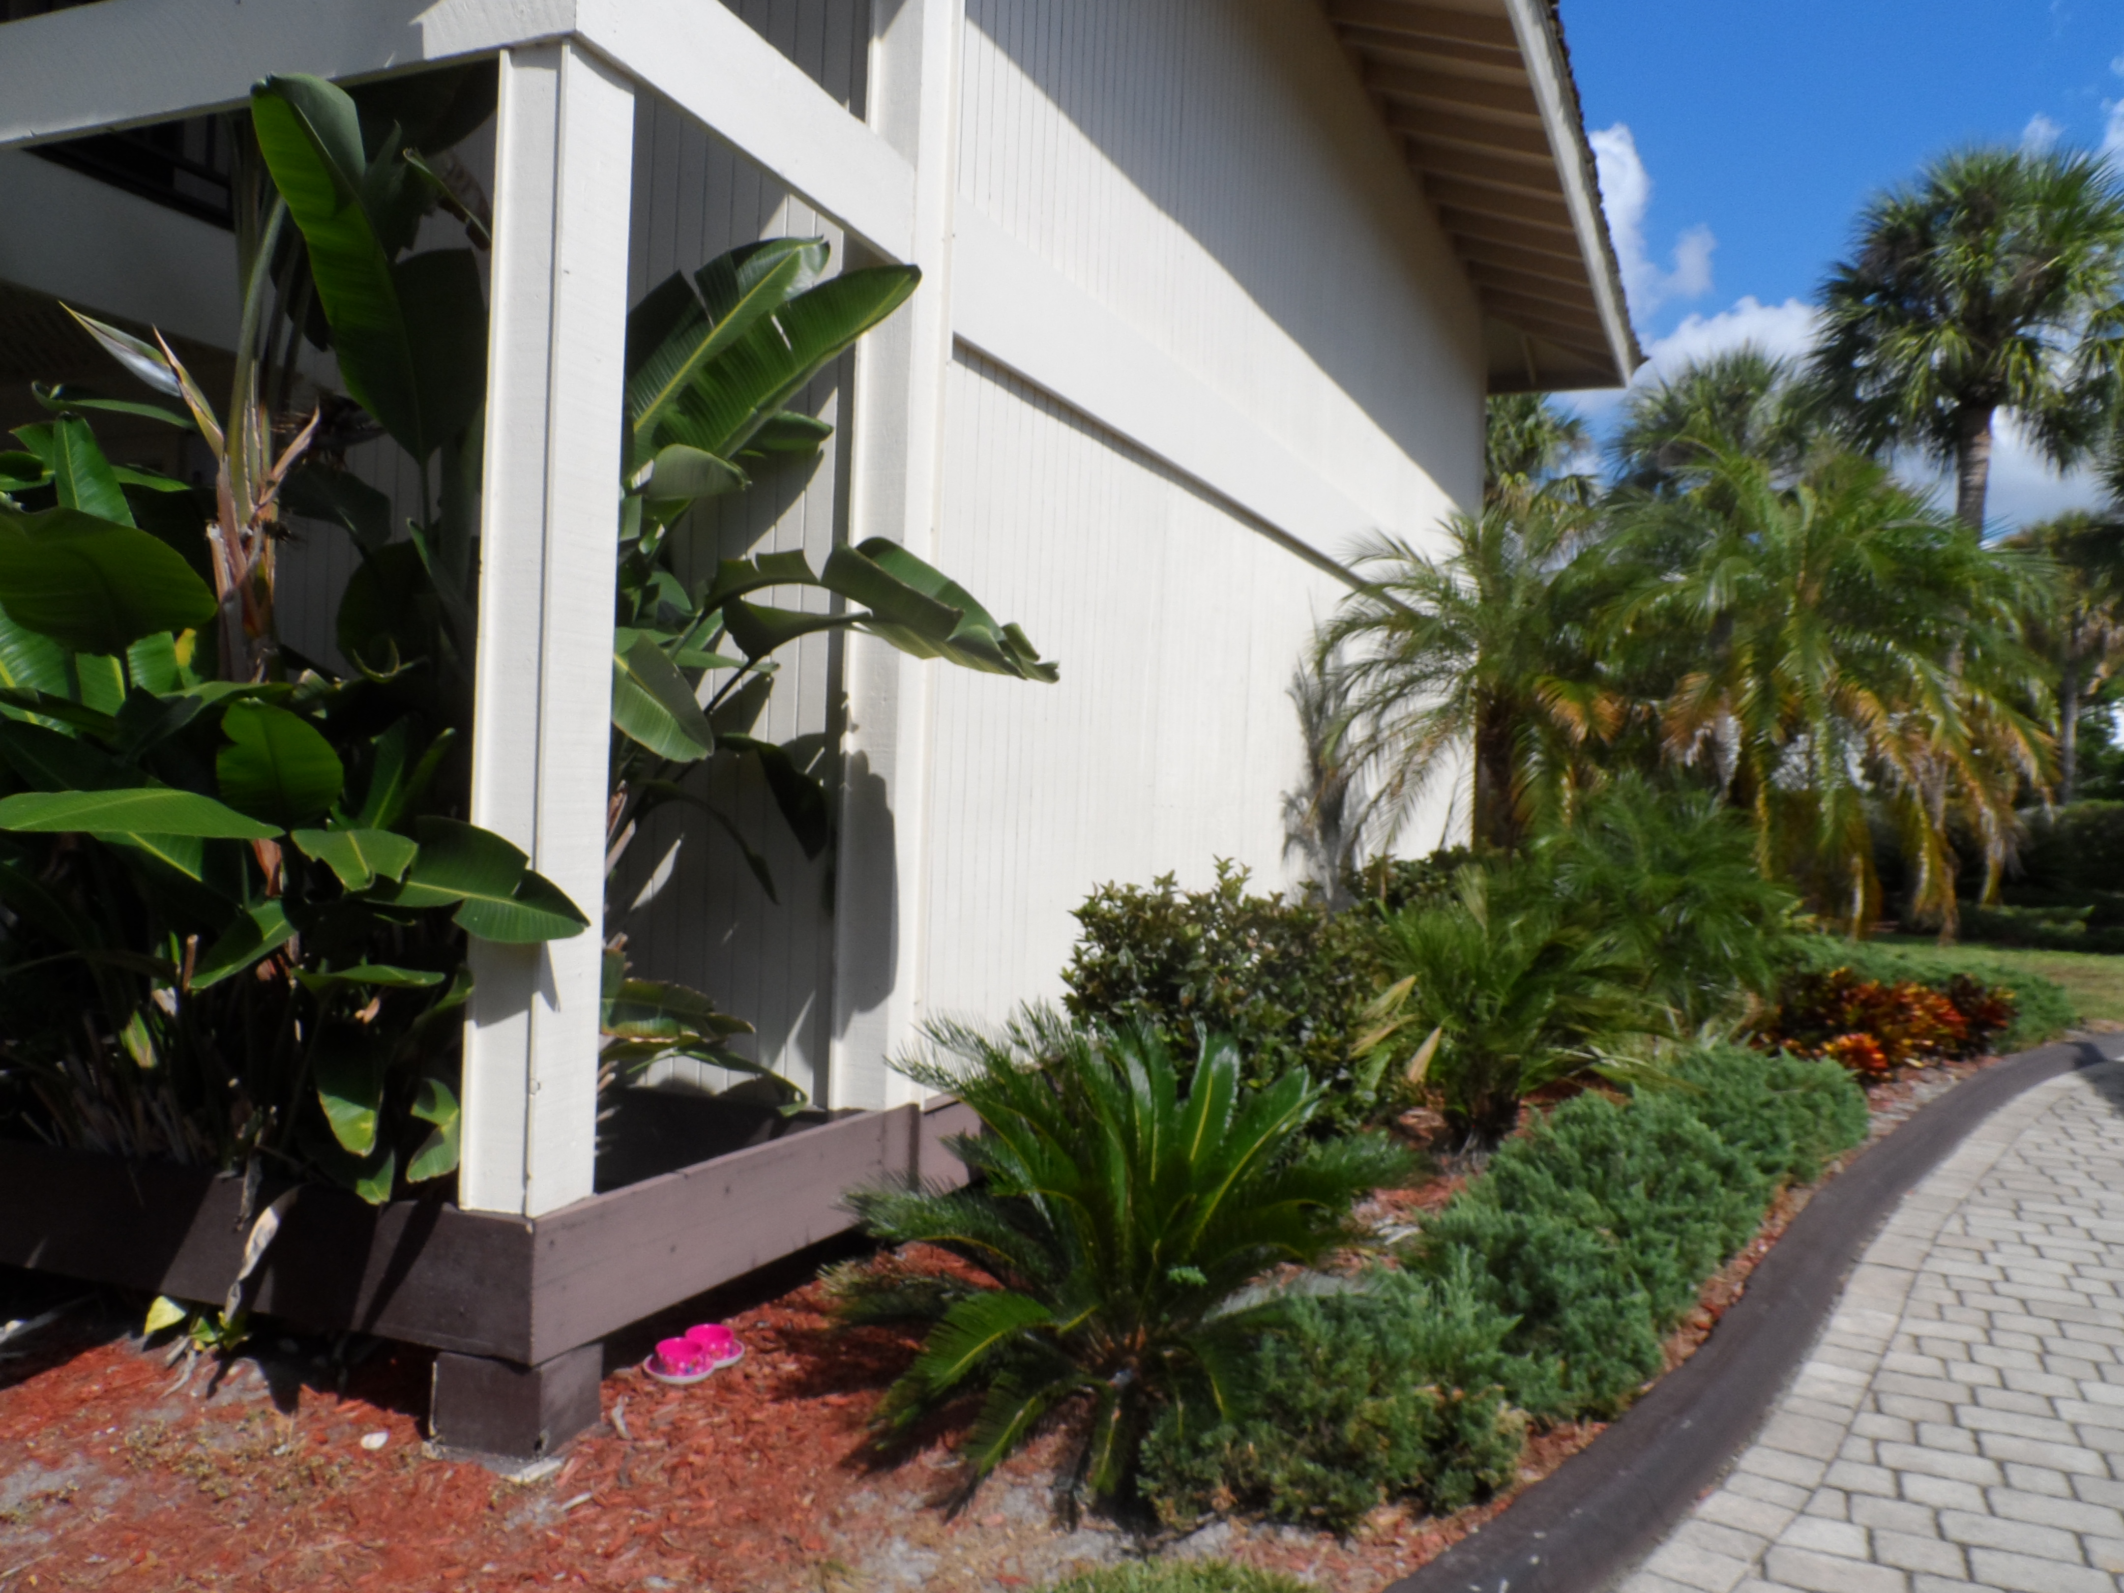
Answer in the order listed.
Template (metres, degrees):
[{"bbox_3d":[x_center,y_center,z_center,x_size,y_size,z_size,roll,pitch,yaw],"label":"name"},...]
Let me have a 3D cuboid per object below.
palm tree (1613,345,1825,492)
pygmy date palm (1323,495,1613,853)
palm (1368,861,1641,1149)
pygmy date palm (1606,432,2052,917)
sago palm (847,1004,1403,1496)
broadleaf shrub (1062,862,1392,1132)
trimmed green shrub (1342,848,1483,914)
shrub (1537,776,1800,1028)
[{"bbox_3d":[9.953,-2.397,22.063,3.300,8.900,3.300,2,-1,0],"label":"palm tree"},{"bbox_3d":[2.134,0.016,7.454,1.750,3.000,1.700,2,-1,0],"label":"pygmy date palm"},{"bbox_3d":[1.833,0.872,6.186,1.150,1.220,1.120,2,-1,0],"label":"palm"},{"bbox_3d":[4.876,-0.283,9.413,2.700,3.850,2.600,2,-1,0],"label":"pygmy date palm"},{"bbox_3d":[0.112,0.918,3.183,1.200,0.900,1.100,2,-1,0],"label":"sago palm"},{"bbox_3d":[0.619,0.838,5.136,0.950,1.170,1.450,1,-1,25],"label":"broadleaf shrub"},{"bbox_3d":[1.673,0.892,6.936,0.850,1.200,0.900,1,-1,25],"label":"trimmed green shrub"},{"bbox_3d":[3.197,0.732,7.790,1.350,1.650,1.300,2,-1,0],"label":"shrub"}]

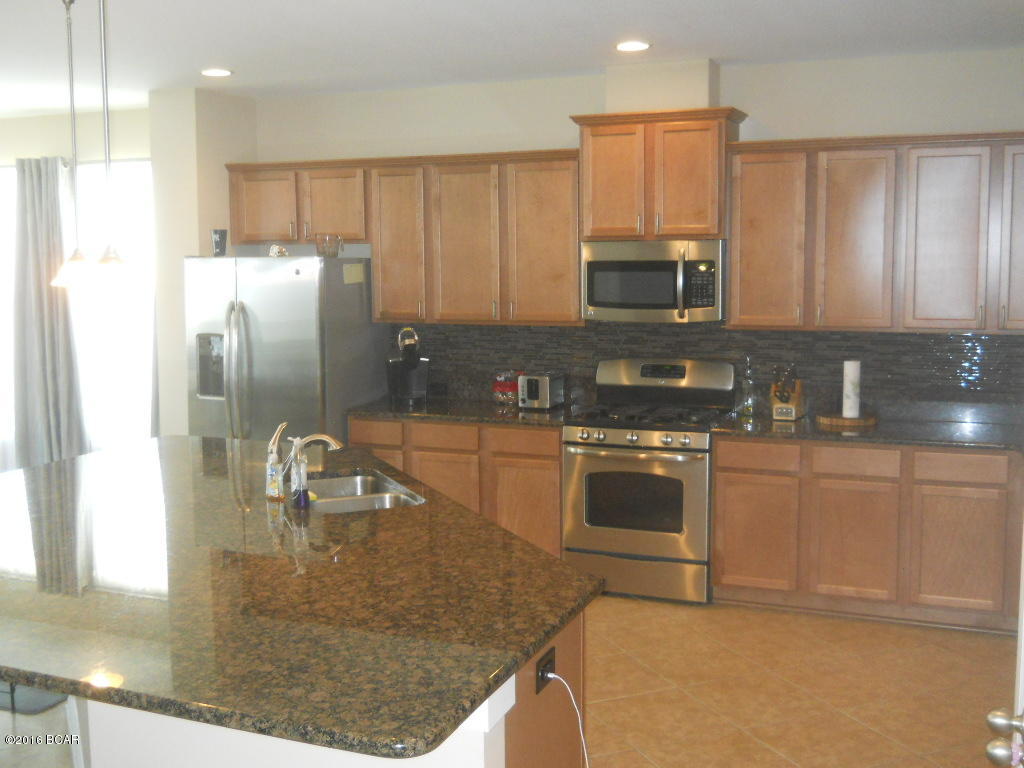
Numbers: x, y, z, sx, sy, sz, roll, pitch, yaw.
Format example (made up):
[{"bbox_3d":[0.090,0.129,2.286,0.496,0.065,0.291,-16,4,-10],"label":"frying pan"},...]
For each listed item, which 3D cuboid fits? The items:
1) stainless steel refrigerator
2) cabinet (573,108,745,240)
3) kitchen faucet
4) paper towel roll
[{"bbox_3d":[-1.281,0.138,6.398,0.895,1.755,0.850,2,7,21],"label":"stainless steel refrigerator"},{"bbox_3d":[0.773,-1.076,5.750,0.840,0.648,0.405,2,7,21],"label":"cabinet"},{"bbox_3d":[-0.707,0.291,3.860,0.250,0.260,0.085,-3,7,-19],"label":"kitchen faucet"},{"bbox_3d":[1.742,0.026,5.616,0.091,0.286,0.091,2,7,21],"label":"paper towel roll"}]

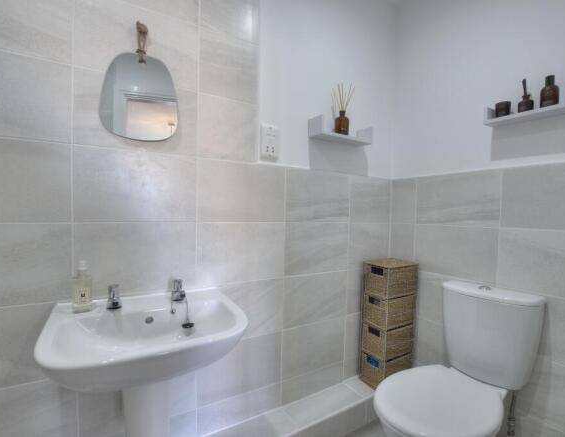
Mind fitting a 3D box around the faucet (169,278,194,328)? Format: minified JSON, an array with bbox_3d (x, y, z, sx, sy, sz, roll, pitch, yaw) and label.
[{"bbox_3d":[-0.361,0.299,0.967,0.061,0.155,0.090,0,1,-30],"label":"faucet"}]

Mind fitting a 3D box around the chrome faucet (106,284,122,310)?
[{"bbox_3d":[-0.529,0.249,0.856,0.046,0.073,0.085,1,1,-30],"label":"chrome faucet"}]

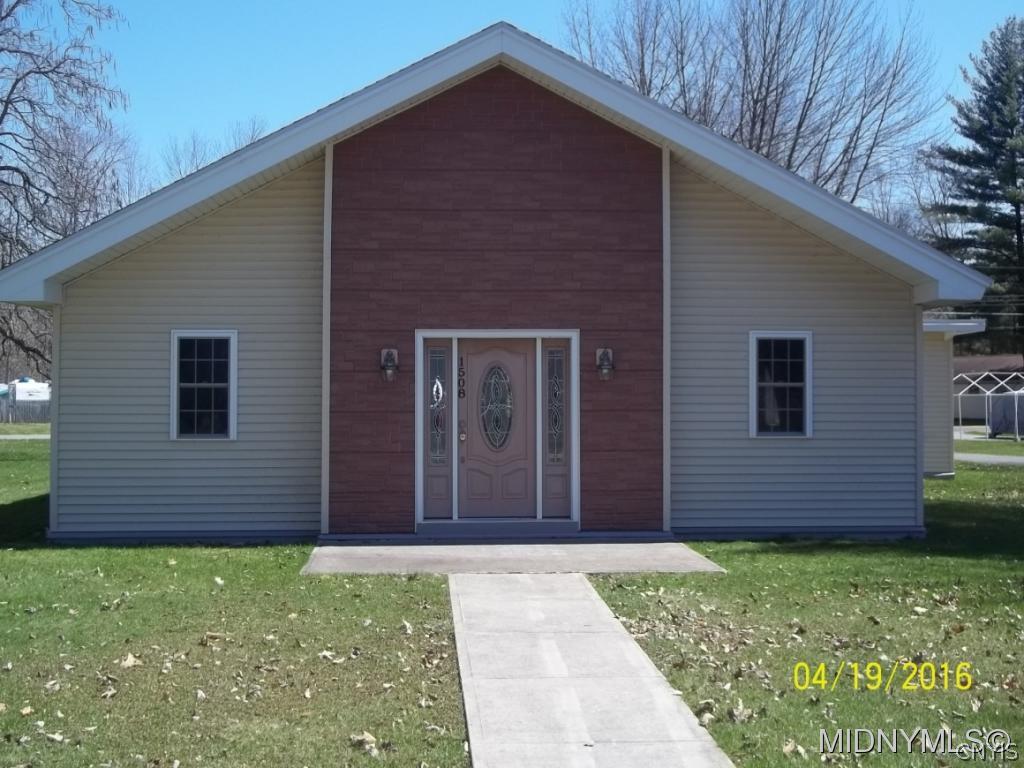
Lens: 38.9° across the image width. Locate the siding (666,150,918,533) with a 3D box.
[{"bbox_3d":[3.265,-0.422,16.798,2.961,4.281,0.150,0,0,-4],"label":"siding"}]

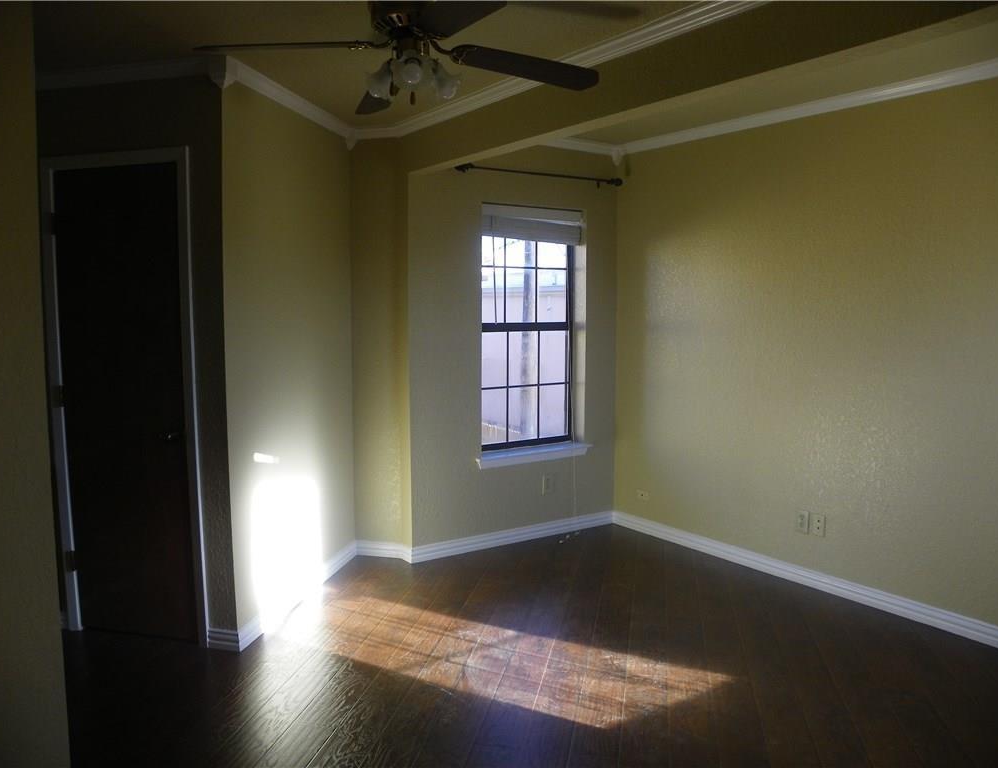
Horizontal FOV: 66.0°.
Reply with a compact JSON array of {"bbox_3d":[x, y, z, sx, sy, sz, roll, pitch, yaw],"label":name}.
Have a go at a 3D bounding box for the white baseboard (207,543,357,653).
[{"bbox_3d":[-1.032,1.009,3.854,0.160,0.095,1.301,1,5,12],"label":"white baseboard"}]

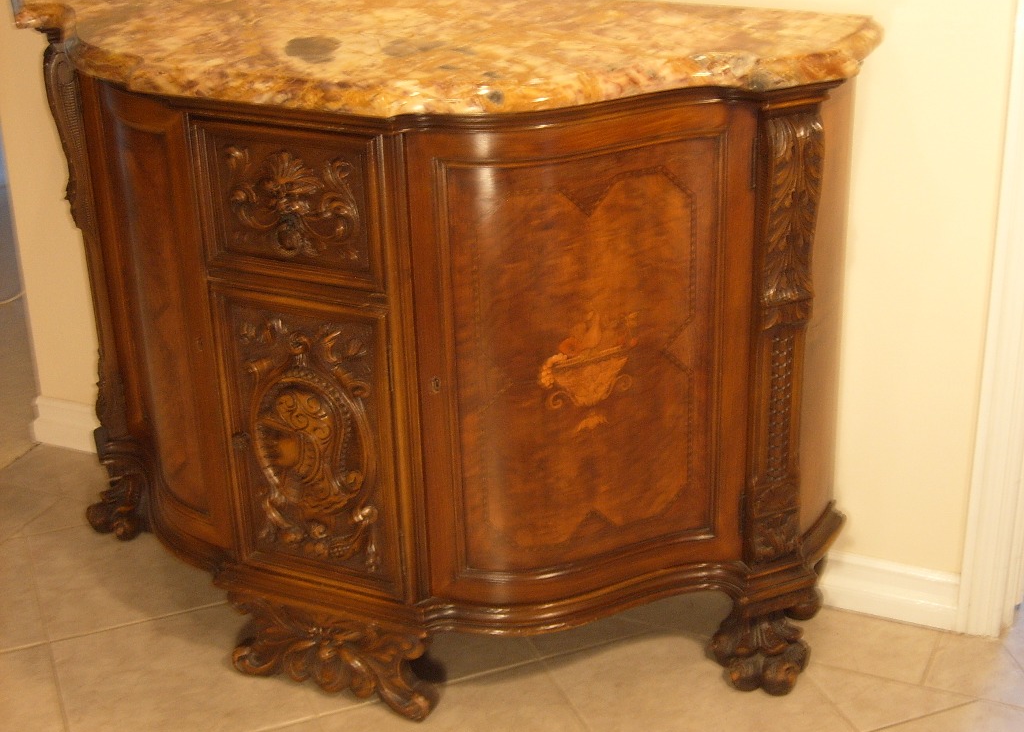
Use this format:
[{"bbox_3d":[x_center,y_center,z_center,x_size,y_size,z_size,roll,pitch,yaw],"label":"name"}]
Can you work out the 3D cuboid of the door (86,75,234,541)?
[{"bbox_3d":[-0.525,-0.098,2.327,0.069,0.641,0.431,-16,28,-27],"label":"door"}]

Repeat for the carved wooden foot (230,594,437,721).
[{"bbox_3d":[-0.243,0.380,2.293,0.337,0.155,0.083,9,27,23],"label":"carved wooden foot"}]

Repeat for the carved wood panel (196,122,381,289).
[{"bbox_3d":[-0.270,-0.196,2.006,0.252,0.193,0.033,9,27,23],"label":"carved wood panel"}]

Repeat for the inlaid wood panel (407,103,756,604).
[{"bbox_3d":[0.097,0.004,2.064,0.431,0.641,0.069,-6,25,-9],"label":"inlaid wood panel"}]

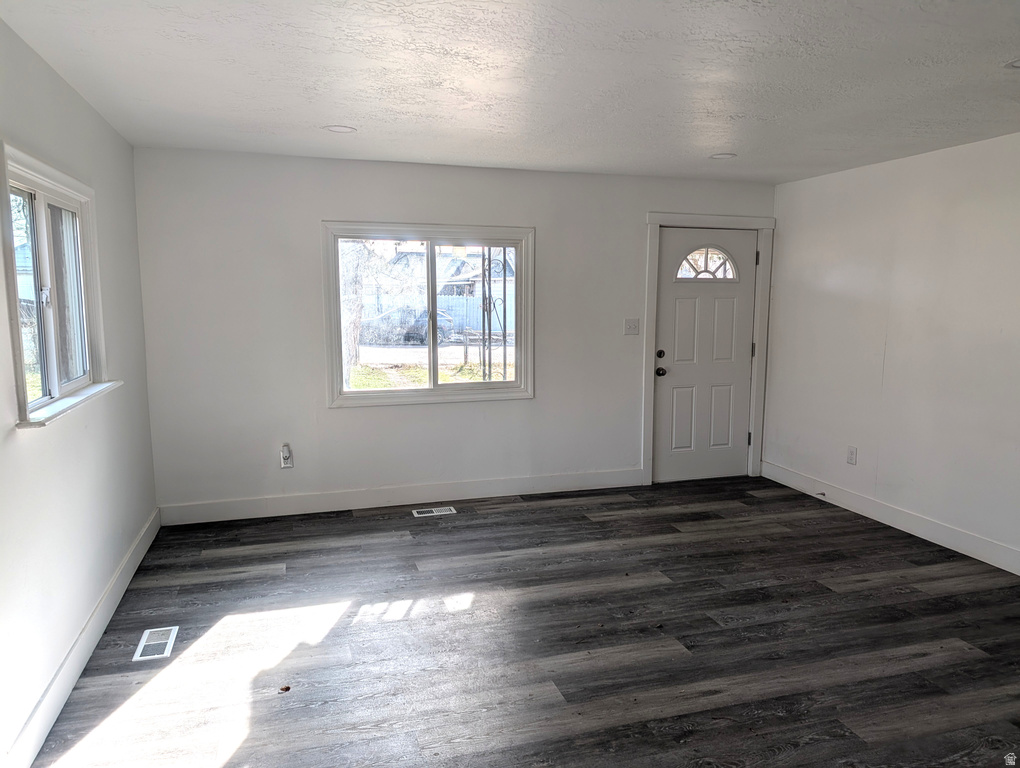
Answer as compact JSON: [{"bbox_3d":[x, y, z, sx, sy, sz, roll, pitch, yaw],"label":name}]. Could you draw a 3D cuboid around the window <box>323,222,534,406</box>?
[{"bbox_3d":[-0.542,-0.491,5.074,1.510,1.270,0.100,-2,8,-17],"label":"window"}]

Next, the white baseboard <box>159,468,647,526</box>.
[{"bbox_3d":[-0.616,0.818,5.187,3.560,0.135,0.022,-2,8,-17],"label":"white baseboard"}]

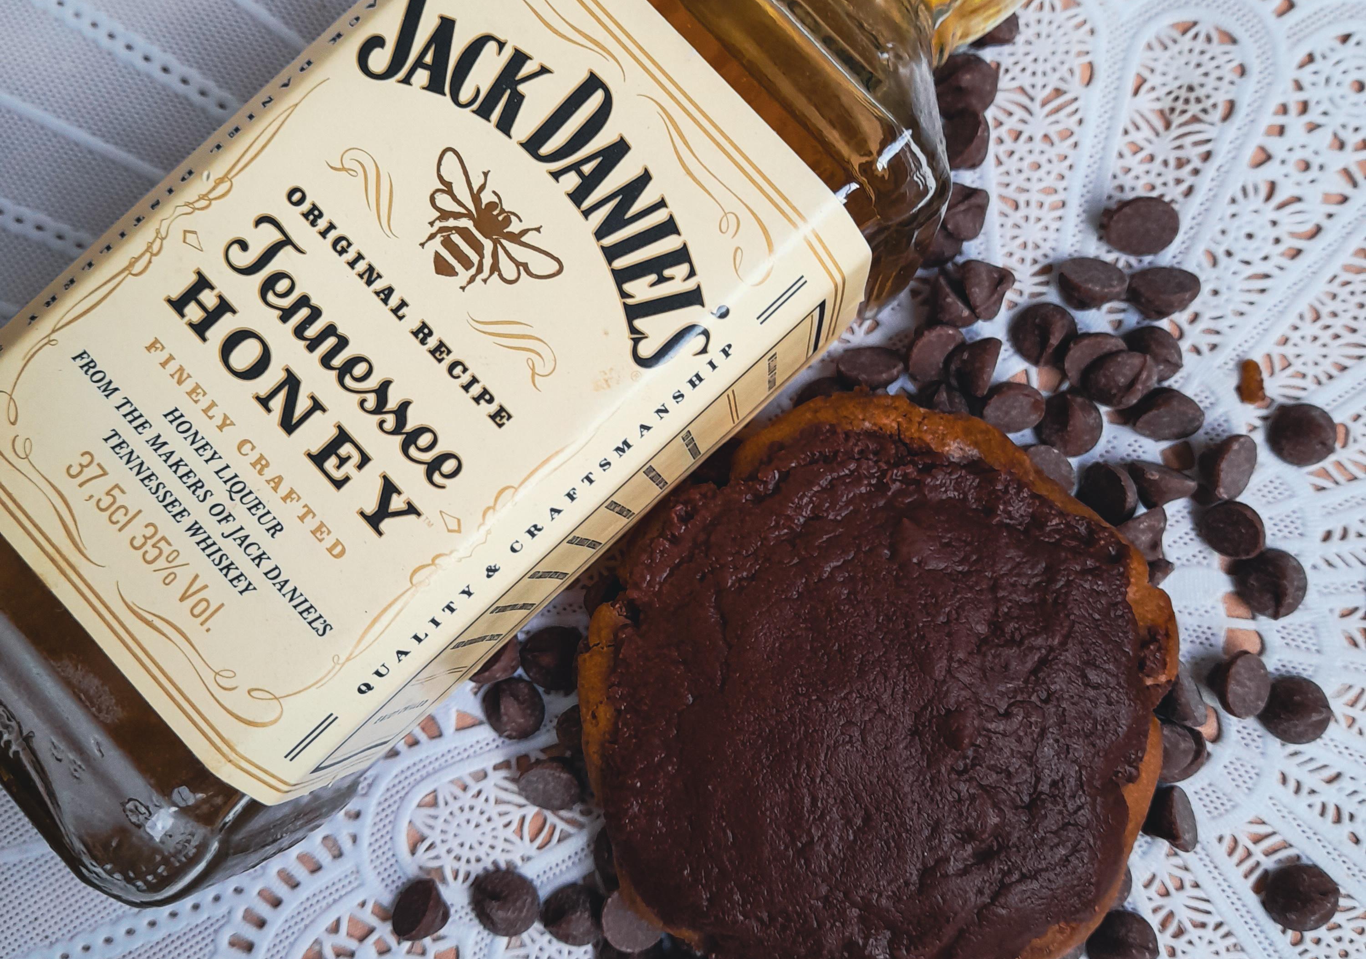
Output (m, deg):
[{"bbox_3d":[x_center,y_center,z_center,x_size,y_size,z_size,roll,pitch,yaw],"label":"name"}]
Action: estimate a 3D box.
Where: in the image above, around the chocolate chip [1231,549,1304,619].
[{"bbox_3d":[0.088,0.016,0.195,0.010,0.007,0.010,0,90,4],"label":"chocolate chip"}]

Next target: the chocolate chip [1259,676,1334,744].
[{"bbox_3d":[0.091,0.034,0.193,0.010,0.007,0.010,0,87,-2],"label":"chocolate chip"}]

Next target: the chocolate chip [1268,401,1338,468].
[{"bbox_3d":[0.095,-0.007,0.200,0.010,0.007,0.010,0,87,-4],"label":"chocolate chip"}]

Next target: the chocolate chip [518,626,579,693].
[{"bbox_3d":[-0.021,0.027,0.199,0.010,0.007,0.010,-3,81,17],"label":"chocolate chip"}]

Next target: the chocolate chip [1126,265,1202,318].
[{"bbox_3d":[0.075,-0.028,0.206,0.011,0.011,0.007,24,131,31],"label":"chocolate chip"}]

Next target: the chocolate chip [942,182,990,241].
[{"bbox_3d":[0.044,-0.042,0.206,0.007,0.010,0.010,-48,45,34],"label":"chocolate chip"}]

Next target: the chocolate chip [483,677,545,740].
[{"bbox_3d":[-0.027,0.035,0.202,0.010,0.007,0.010,0,86,4],"label":"chocolate chip"}]

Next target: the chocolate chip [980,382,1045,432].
[{"bbox_3d":[0.051,-0.012,0.201,0.010,0.010,0.007,10,43,11],"label":"chocolate chip"}]

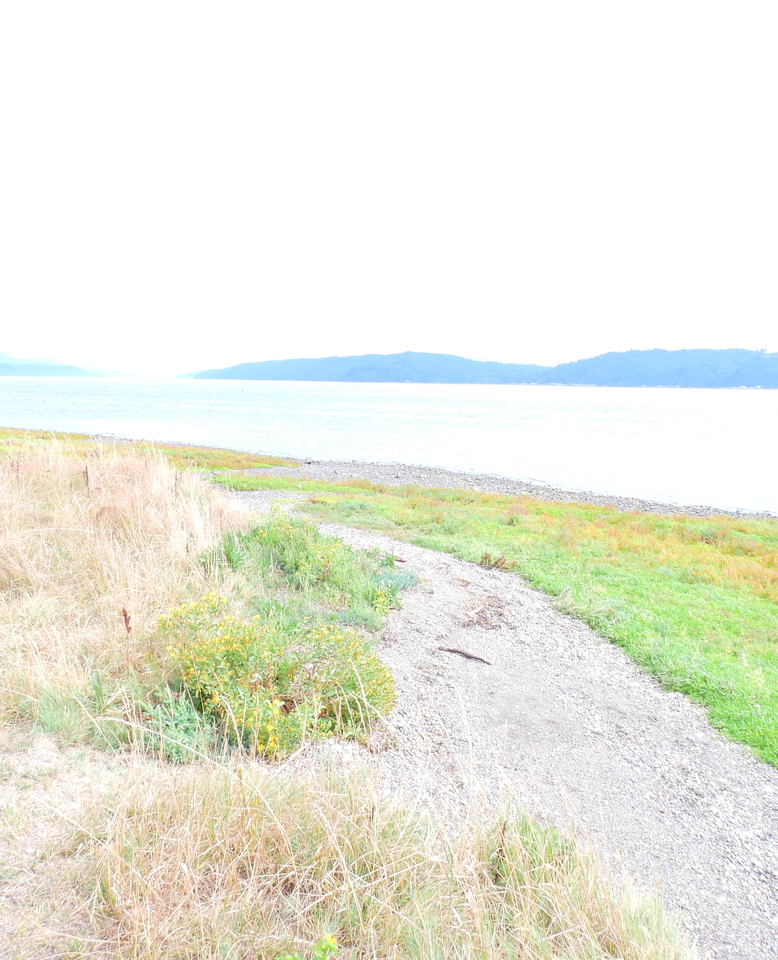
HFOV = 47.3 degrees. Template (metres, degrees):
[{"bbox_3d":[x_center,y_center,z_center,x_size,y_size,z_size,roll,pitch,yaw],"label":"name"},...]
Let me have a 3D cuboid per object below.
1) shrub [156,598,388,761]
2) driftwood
[{"bbox_3d":[-0.617,1.005,4.862,1.250,0.550,1.050,1,6,0],"label":"shrub"},{"bbox_3d":[0.543,1.258,6.380,0.421,0.050,0.070,5,8,34],"label":"driftwood"}]

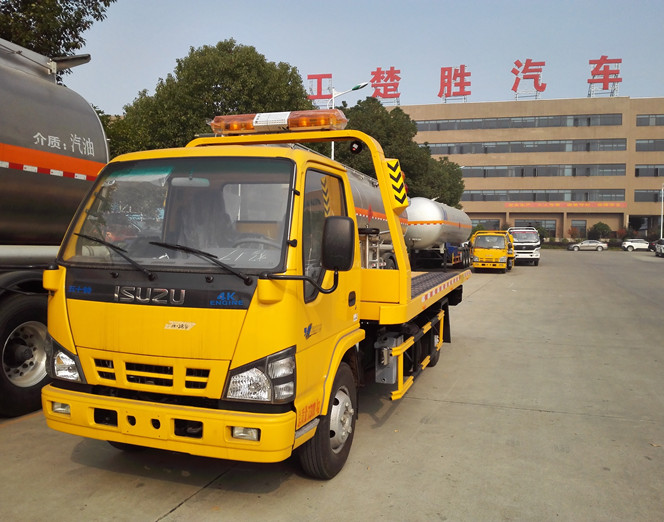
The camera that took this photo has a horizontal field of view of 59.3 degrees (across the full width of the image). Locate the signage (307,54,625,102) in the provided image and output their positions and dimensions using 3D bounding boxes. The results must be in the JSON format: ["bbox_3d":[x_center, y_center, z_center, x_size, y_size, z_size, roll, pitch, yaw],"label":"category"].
[{"bbox_3d":[18.795,-27.612,90.200,47.000,5.200,0.600,1,2,14],"label":"signage"}]

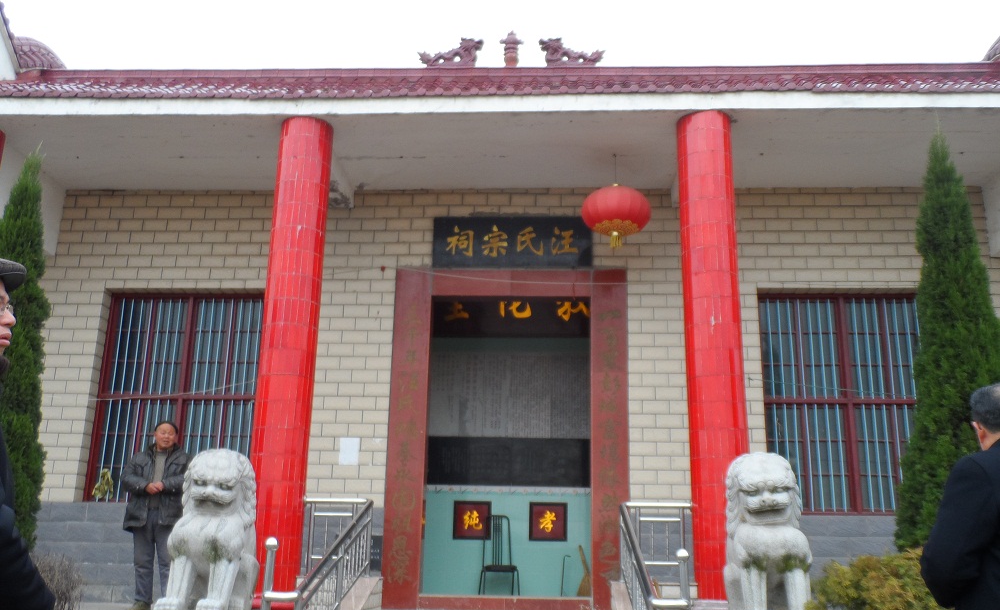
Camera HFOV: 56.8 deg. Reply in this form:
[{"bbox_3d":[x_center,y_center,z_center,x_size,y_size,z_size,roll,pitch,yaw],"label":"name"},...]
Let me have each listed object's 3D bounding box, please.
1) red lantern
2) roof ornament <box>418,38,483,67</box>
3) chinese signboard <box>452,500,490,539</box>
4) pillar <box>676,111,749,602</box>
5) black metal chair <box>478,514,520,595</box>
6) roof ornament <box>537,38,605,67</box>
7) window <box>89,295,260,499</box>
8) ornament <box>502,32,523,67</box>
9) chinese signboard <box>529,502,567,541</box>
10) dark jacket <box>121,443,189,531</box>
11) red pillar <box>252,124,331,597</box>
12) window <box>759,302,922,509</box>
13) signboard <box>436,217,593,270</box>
[{"bbox_3d":[1.191,-0.912,9.435,0.706,0.695,0.706,0,-15,3],"label":"red lantern"},{"bbox_3d":[-0.492,-2.520,9.224,0.647,0.298,0.180,0,-14,3],"label":"roof ornament"},{"bbox_3d":[-0.329,2.527,10.843,0.447,0.445,0.040,0,-14,3],"label":"chinese signboard"},{"bbox_3d":[1.913,0.376,8.262,0.482,4.409,0.482,0,-15,3],"label":"pillar"},{"bbox_3d":[0.020,2.903,10.539,0.450,1.012,0.470,0,-15,3],"label":"black metal chair"},{"bbox_3d":[0.712,-2.496,9.154,0.642,0.285,0.180,0,-14,3],"label":"roof ornament"},{"bbox_3d":[-3.429,0.975,9.963,1.855,2.265,0.120,0,-14,3],"label":"window"},{"bbox_3d":[0.117,-2.543,9.197,0.224,0.375,0.220,0,-14,3],"label":"ornament"},{"bbox_3d":[0.577,2.577,10.974,0.450,0.443,0.040,0,-15,3],"label":"chinese signboard"},{"bbox_3d":[-3.257,1.716,8.726,0.645,0.810,0.380,3,-14,-9],"label":"dark jacket"},{"bbox_3d":[-1.922,0.399,8.480,0.476,4.471,0.476,0,-15,3],"label":"red pillar"},{"bbox_3d":[3.765,1.042,9.939,1.827,2.397,0.120,0,-15,3],"label":"window"},{"bbox_3d":[0.133,-0.674,9.937,1.716,0.575,0.060,0,-14,3],"label":"signboard"}]

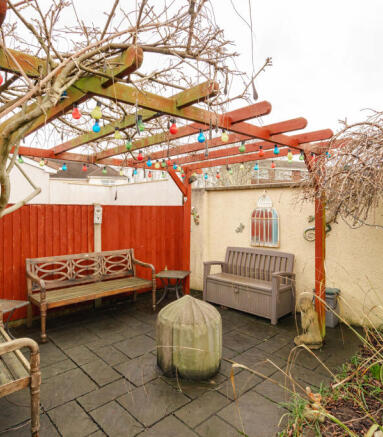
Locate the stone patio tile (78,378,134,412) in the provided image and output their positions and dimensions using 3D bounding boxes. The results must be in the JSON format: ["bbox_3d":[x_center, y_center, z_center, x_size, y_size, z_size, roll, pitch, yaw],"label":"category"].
[{"bbox_3d":[-0.711,1.512,2.478,0.457,0.040,0.225,0,1,-44],"label":"stone patio tile"}]

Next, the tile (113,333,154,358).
[{"bbox_3d":[-0.569,1.423,3.201,0.440,0.035,0.410,-1,1,-43],"label":"tile"}]

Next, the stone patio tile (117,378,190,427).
[{"bbox_3d":[-0.306,1.515,2.400,0.457,0.040,0.457,0,1,-44],"label":"stone patio tile"}]

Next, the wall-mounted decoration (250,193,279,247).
[{"bbox_3d":[1.266,0.031,4.995,0.070,0.910,0.565,0,1,-44],"label":"wall-mounted decoration"}]

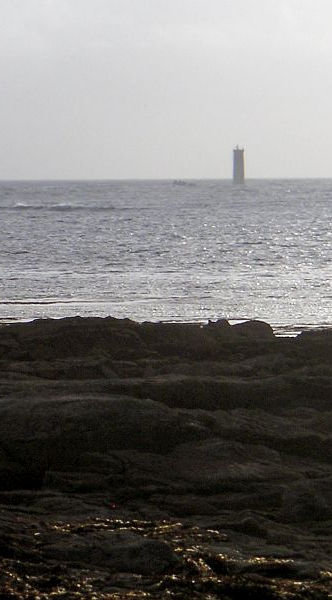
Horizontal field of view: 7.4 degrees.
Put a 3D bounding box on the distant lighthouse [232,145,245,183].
[{"bbox_3d":[41.093,-76.137,1450.000,6.300,21.480,6.300,0,3,2],"label":"distant lighthouse"}]

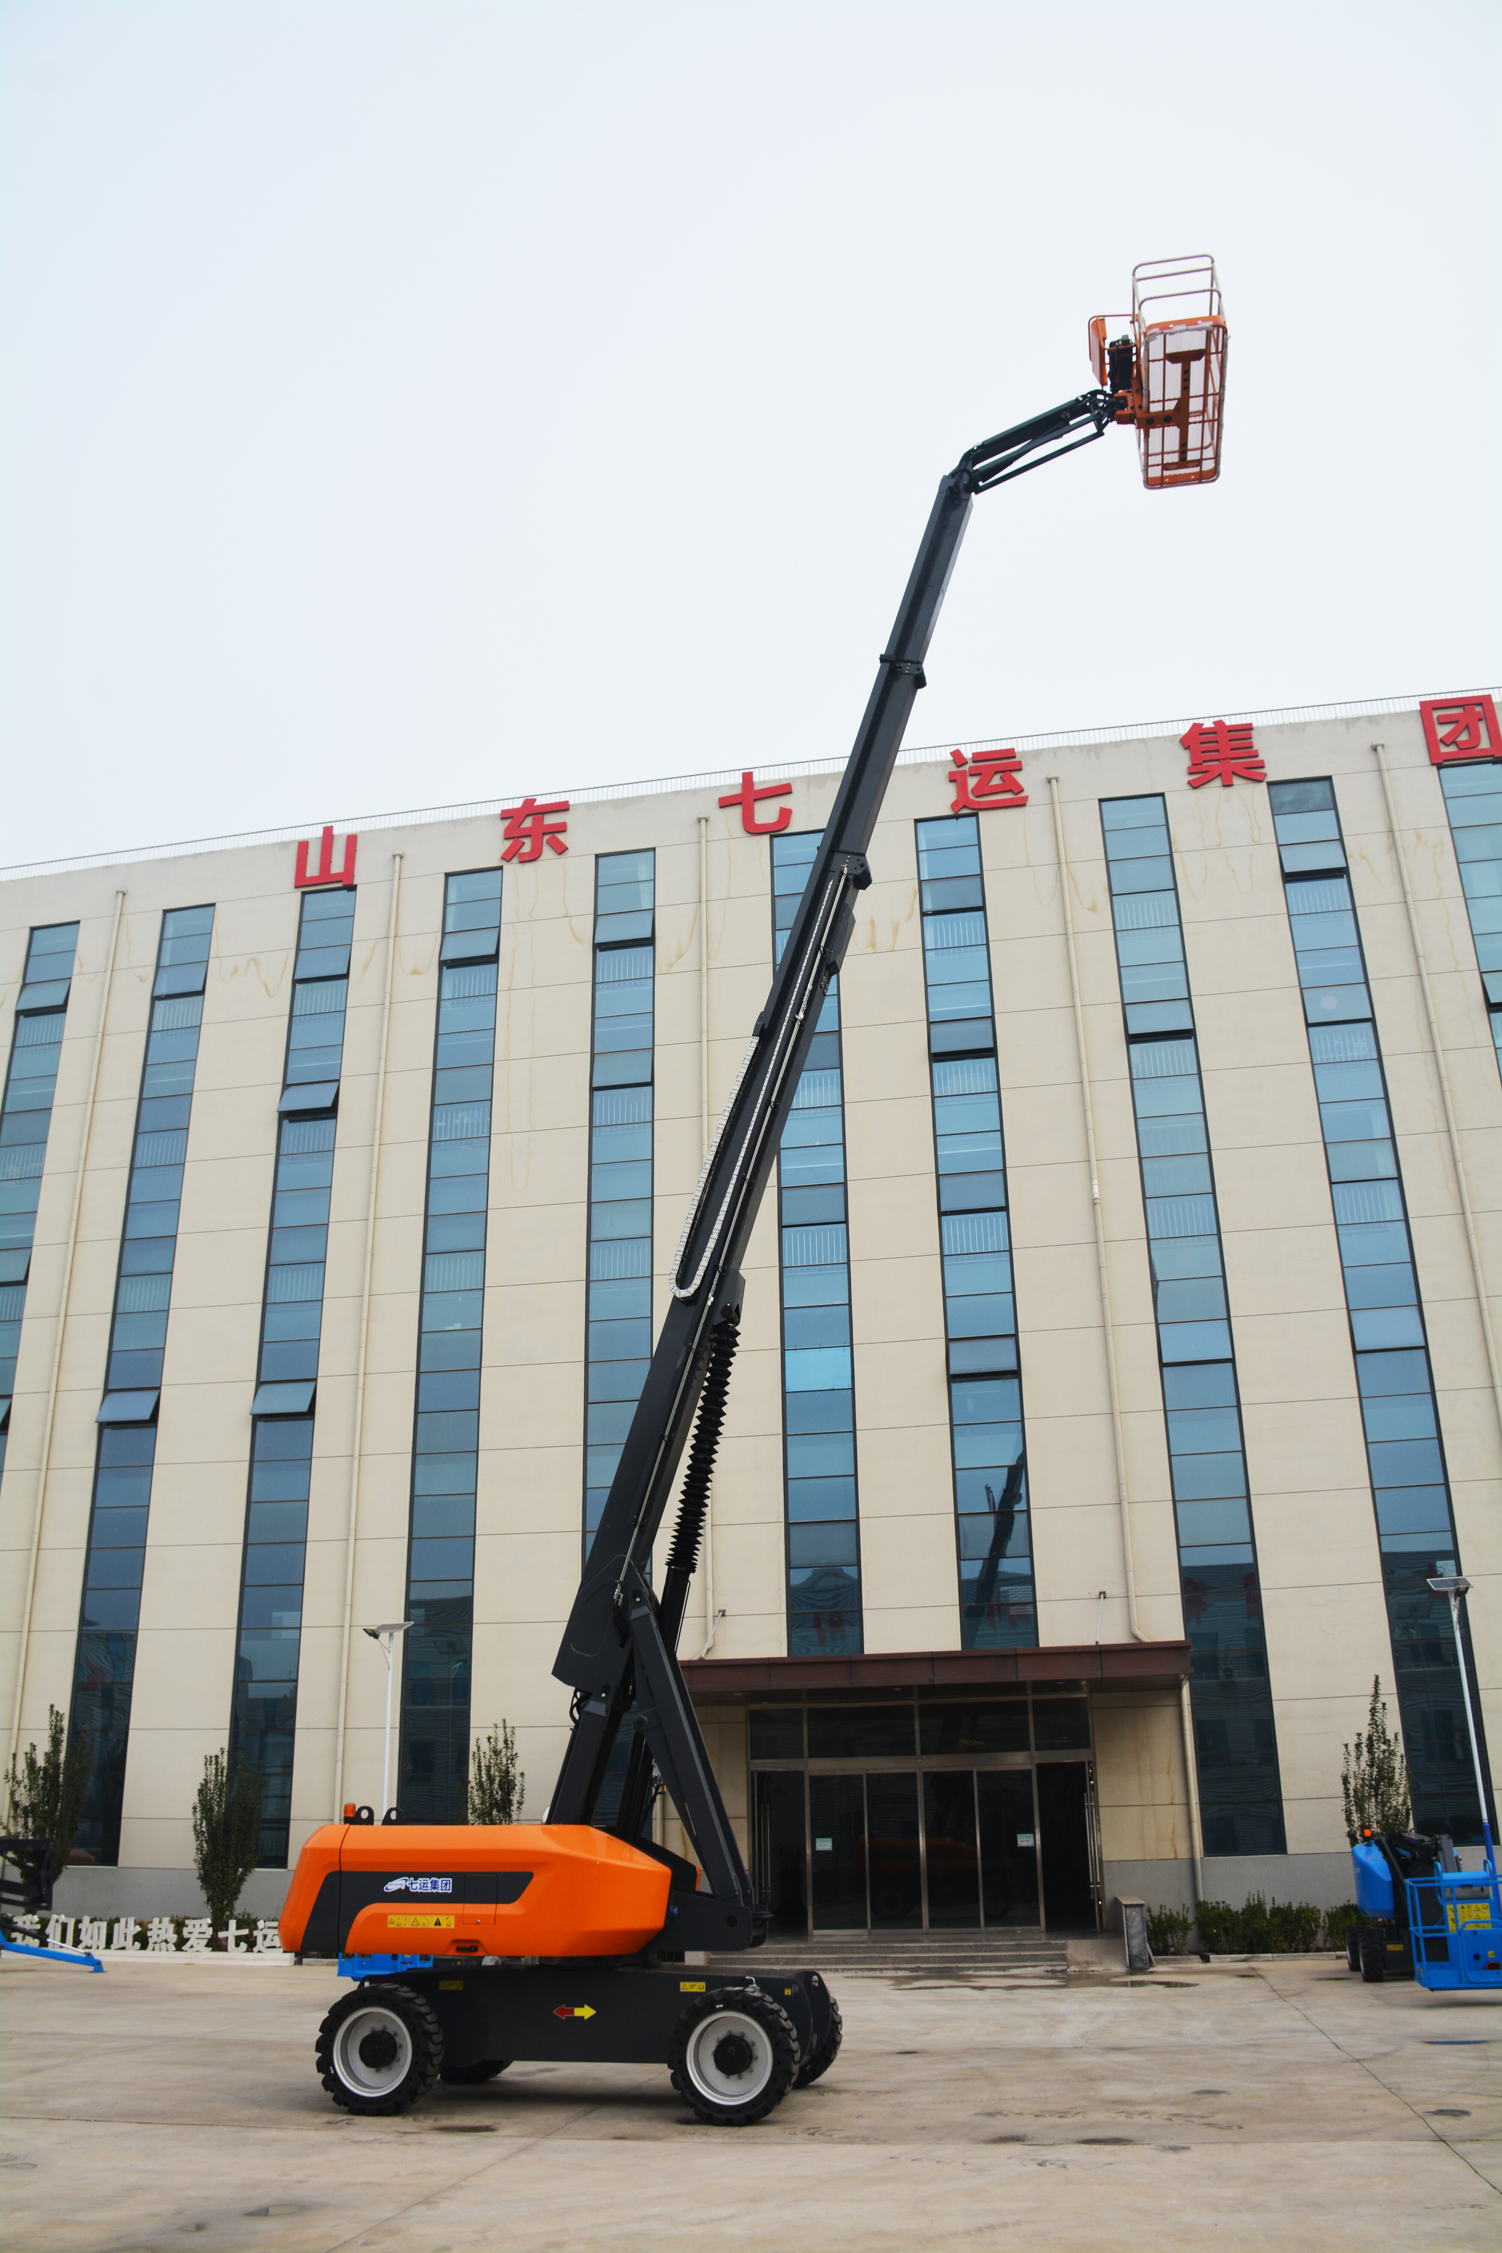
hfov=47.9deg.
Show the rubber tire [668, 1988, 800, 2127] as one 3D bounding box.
[{"bbox_3d":[-0.098,7.596,13.867,1.020,1.020,0.360,-5,-21,10],"label":"rubber tire"}]

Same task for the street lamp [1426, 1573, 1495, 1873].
[{"bbox_3d":[11.779,10.158,27.436,0.800,5.700,1.500,-5,-21,10],"label":"street lamp"}]

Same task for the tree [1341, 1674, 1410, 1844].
[{"bbox_3d":[10.616,11.221,27.996,1.200,4.200,1.200,-5,-21,10],"label":"tree"}]

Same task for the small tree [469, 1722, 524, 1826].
[{"bbox_3d":[-4.520,12.688,30.282,1.150,3.900,1.150,-5,-21,10],"label":"small tree"}]

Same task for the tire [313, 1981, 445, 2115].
[{"bbox_3d":[-3.148,7.861,14.444,1.020,1.020,0.360,-5,-21,10],"label":"tire"}]

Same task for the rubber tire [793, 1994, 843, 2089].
[{"bbox_3d":[0.367,8.371,15.745,1.020,1.020,0.360,-5,-21,10],"label":"rubber tire"}]

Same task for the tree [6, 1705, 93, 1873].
[{"bbox_3d":[-13.495,13.272,32.228,1.700,4.300,1.700,-5,-21,10],"label":"tree"}]

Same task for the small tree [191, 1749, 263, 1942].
[{"bbox_3d":[-9.771,13.338,31.226,1.400,3.500,1.400,-5,-21,10],"label":"small tree"}]

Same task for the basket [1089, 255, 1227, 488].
[{"bbox_3d":[4.867,-9.046,20.467,1.500,1.250,2.450,-5,-21,10],"label":"basket"}]

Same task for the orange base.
[{"bbox_3d":[-2.188,6.916,15.446,3.450,1.060,2.350,-5,-21,10],"label":"orange base"}]

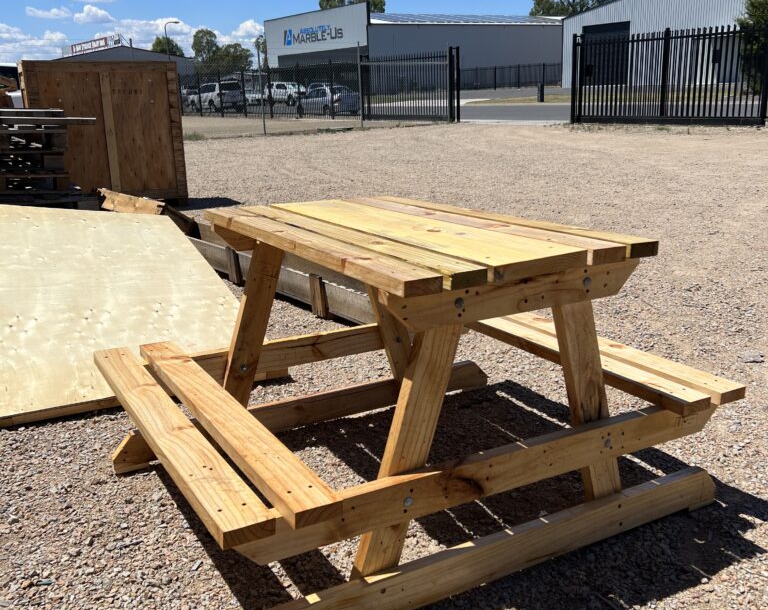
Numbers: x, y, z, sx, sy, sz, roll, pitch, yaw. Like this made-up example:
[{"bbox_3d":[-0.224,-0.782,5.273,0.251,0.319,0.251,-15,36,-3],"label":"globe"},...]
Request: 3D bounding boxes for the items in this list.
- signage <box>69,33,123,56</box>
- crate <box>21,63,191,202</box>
[{"bbox_3d":[-32.260,-29.129,86.000,0.200,1.100,15.000,-14,19,-37],"label":"signage"},{"bbox_3d":[-2.872,-1.739,7.993,1.463,1.489,0.387,-11,18,-30],"label":"crate"}]

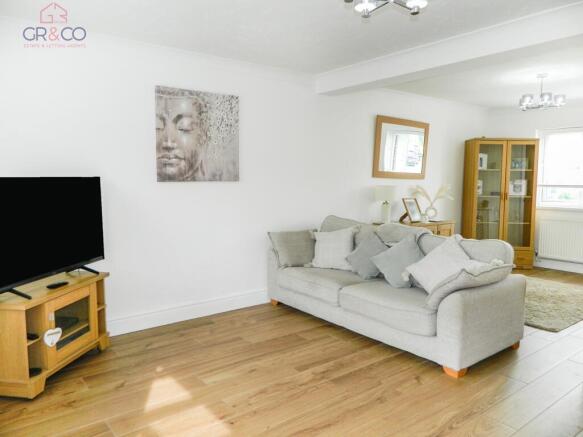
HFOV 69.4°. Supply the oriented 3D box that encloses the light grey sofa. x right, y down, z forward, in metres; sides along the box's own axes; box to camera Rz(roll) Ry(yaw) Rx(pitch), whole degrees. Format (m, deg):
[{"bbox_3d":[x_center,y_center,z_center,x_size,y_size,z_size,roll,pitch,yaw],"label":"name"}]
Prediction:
[{"bbox_3d":[0.817,0.511,3.868,0.973,0.893,2.104,-4,8,-39],"label":"light grey sofa"}]

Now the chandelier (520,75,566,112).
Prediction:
[{"bbox_3d":[2.613,-1.316,4.408,0.486,0.382,0.486,-4,8,-37],"label":"chandelier"}]

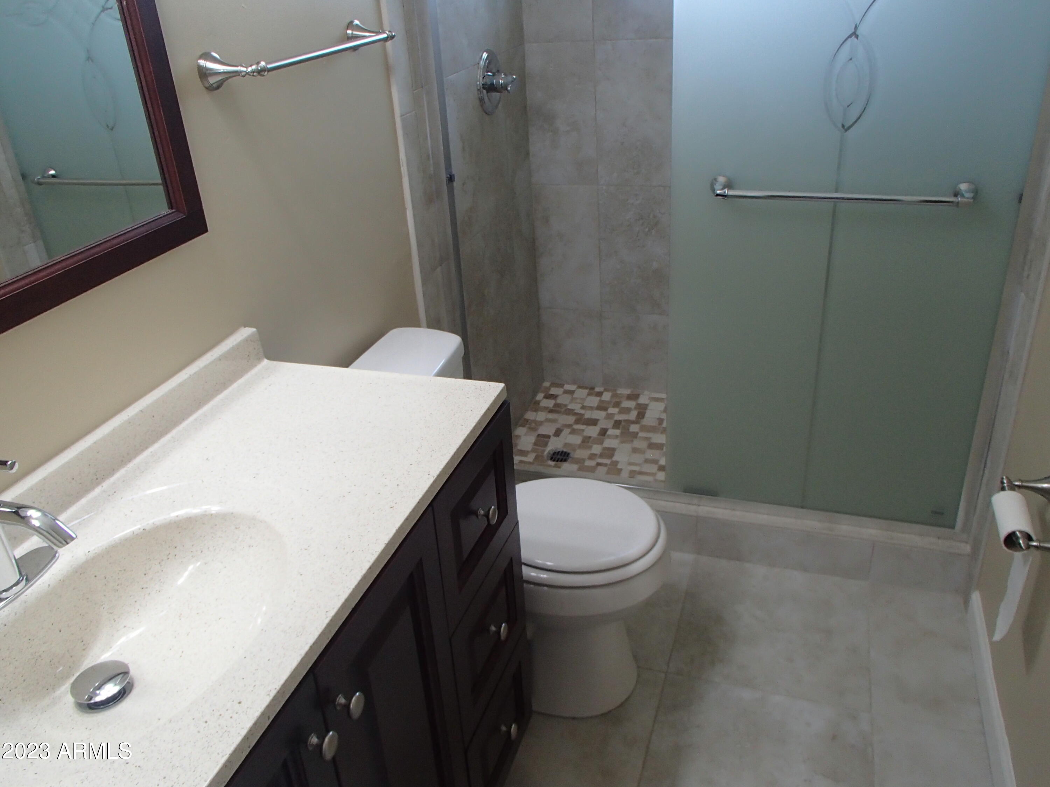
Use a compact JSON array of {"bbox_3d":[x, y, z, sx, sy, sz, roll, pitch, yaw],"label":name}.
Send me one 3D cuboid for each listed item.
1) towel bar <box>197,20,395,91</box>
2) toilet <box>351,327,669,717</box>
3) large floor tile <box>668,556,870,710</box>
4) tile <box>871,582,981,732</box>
[{"bbox_3d":[-0.380,-0.618,1.529,0.089,0.059,0.534,6,30,18],"label":"towel bar"},{"bbox_3d":[-0.029,0.310,1.906,0.708,0.740,0.474,6,30,18],"label":"toilet"},{"bbox_3d":[0.614,0.577,2.111,0.450,0.010,0.442,6,30,18],"label":"large floor tile"},{"bbox_3d":[0.938,0.609,2.005,0.234,0.010,0.442,6,30,18],"label":"tile"}]

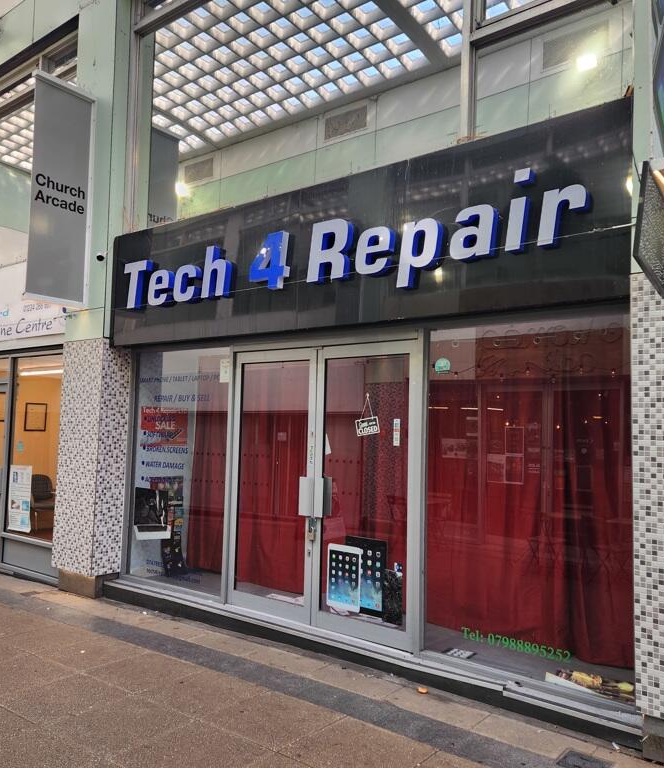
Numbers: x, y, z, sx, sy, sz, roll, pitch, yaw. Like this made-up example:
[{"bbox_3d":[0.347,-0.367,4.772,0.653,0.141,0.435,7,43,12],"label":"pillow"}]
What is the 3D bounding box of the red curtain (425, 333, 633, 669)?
[{"bbox_3d":[1.317,0.712,4.684,1.620,2.130,0.150,-2,-5,38],"label":"red curtain"}]

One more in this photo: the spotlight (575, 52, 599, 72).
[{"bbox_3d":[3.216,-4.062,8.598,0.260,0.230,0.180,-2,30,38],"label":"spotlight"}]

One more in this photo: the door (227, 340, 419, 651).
[{"bbox_3d":[-0.140,0.759,5.138,1.810,2.100,0.080,-2,-5,38],"label":"door"}]

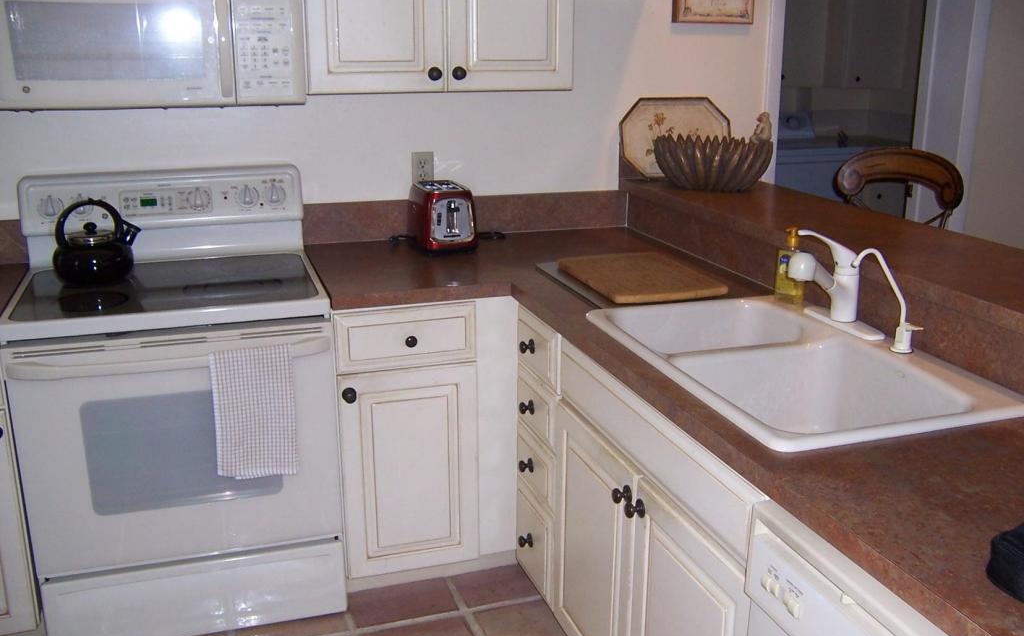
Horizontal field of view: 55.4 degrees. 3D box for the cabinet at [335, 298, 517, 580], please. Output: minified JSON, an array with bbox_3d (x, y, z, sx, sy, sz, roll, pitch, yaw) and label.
[{"bbox_3d":[-0.319,0.269,2.960,0.500,0.830,0.610,-5,17,-17],"label":"cabinet"}]

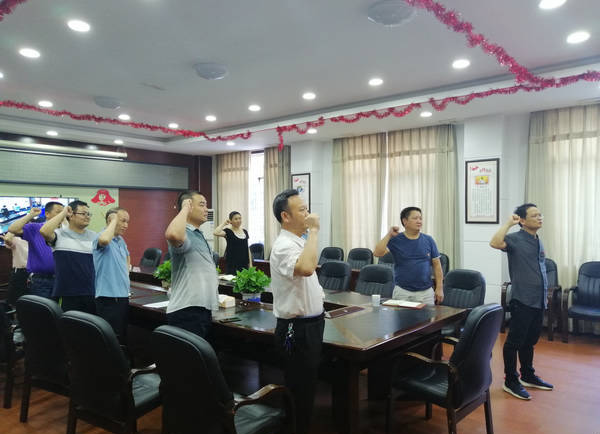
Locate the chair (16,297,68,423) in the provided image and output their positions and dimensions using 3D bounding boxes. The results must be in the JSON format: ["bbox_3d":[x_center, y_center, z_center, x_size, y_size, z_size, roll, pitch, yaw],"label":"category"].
[{"bbox_3d":[-1.790,1.097,3.770,0.600,0.970,0.660,0,0,30],"label":"chair"}]

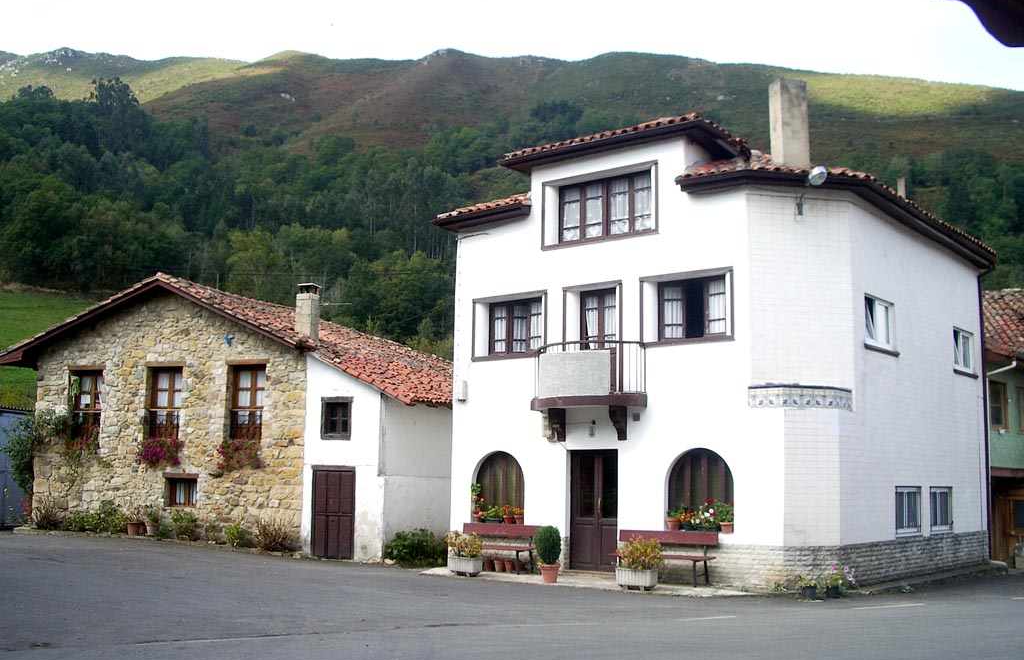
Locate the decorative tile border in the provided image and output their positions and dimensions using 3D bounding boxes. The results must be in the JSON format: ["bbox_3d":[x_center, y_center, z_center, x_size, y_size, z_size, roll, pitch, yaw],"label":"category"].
[{"bbox_3d":[4.669,1.113,16.421,1.760,0.360,0.460,3,-8,-12],"label":"decorative tile border"}]

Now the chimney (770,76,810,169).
[{"bbox_3d":[4.784,-3.501,17.915,0.493,1.547,0.391,3,-8,-15],"label":"chimney"}]

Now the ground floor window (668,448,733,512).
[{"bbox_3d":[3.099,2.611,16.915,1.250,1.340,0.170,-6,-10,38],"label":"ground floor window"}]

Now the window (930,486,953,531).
[{"bbox_3d":[8.362,3.499,20.242,0.102,0.842,1.266,-5,-10,39],"label":"window"}]

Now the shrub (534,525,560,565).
[{"bbox_3d":[0.592,3.532,17.029,0.425,0.628,0.425,1,-8,0],"label":"shrub"}]

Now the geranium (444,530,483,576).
[{"bbox_3d":[-0.884,3.952,18.421,0.620,0.790,0.400,-6,-10,38],"label":"geranium"}]

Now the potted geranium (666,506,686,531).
[{"bbox_3d":[2.703,3.106,17.015,0.310,0.400,0.300,1,-8,0],"label":"potted geranium"}]

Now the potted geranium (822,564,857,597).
[{"bbox_3d":[4.964,3.804,15.675,0.499,0.461,0.499,-5,-10,39],"label":"potted geranium"}]

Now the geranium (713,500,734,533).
[{"bbox_3d":[3.376,2.981,16.490,0.340,0.520,0.320,-6,-10,38],"label":"geranium"}]

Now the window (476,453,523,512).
[{"bbox_3d":[-0.193,2.945,19.521,1.270,1.320,0.170,-6,-10,38],"label":"window"}]

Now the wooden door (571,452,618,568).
[{"bbox_3d":[1.513,3.226,18.547,1.054,2.125,0.085,-5,-10,39],"label":"wooden door"}]

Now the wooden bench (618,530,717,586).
[{"bbox_3d":[2.450,3.708,17.016,1.887,0.799,0.544,-5,-10,39],"label":"wooden bench"}]

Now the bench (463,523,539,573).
[{"bbox_3d":[-0.309,3.983,18.884,1.830,0.810,0.580,-6,-10,38],"label":"bench"}]

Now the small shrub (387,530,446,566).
[{"bbox_3d":[-1.914,4.349,20.750,1.050,0.740,0.800,-6,-10,38],"label":"small shrub"}]

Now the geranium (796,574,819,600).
[{"bbox_3d":[4.387,3.815,15.371,0.326,0.337,0.326,-5,-10,39],"label":"geranium"}]

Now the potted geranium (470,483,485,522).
[{"bbox_3d":[-0.658,3.302,19.738,0.260,0.800,0.260,1,-8,0],"label":"potted geranium"}]

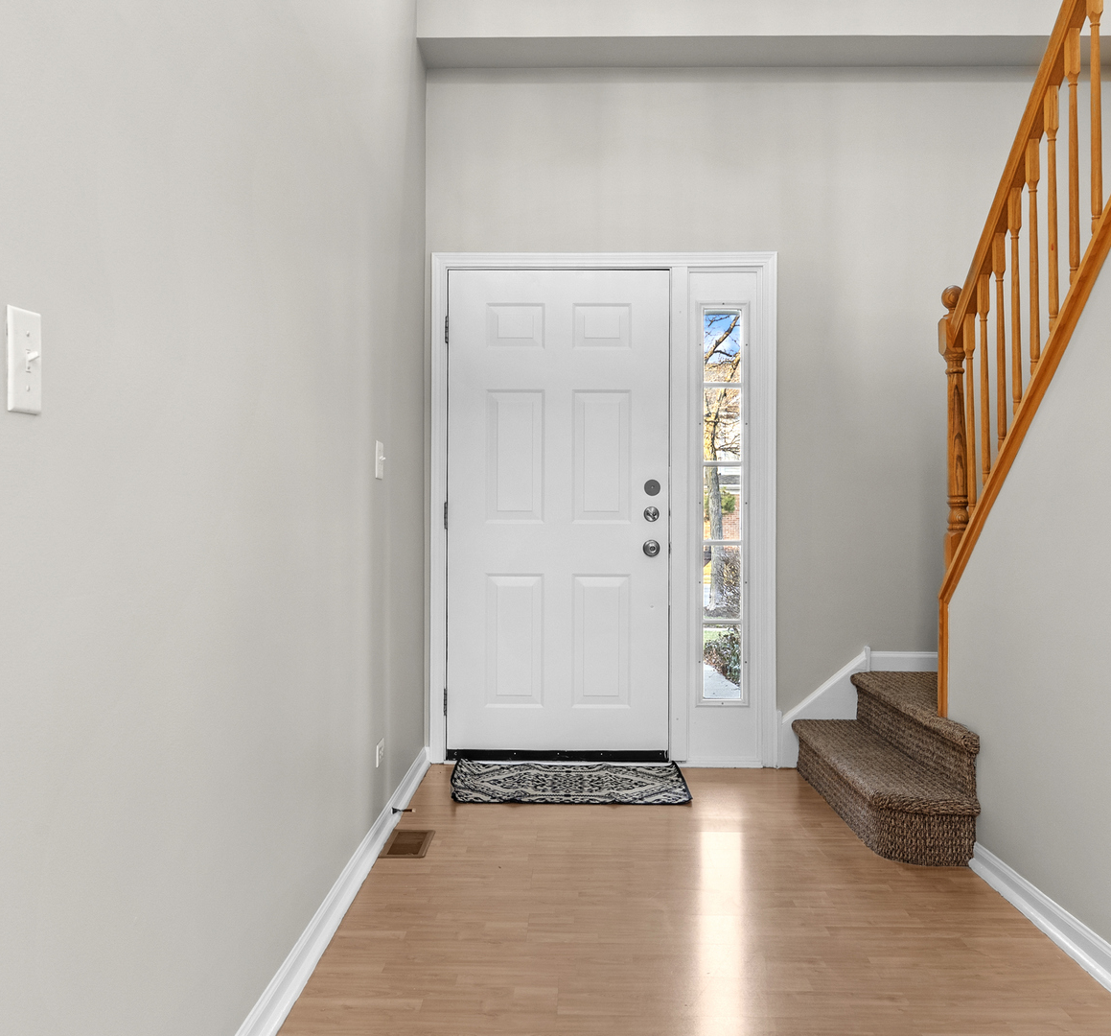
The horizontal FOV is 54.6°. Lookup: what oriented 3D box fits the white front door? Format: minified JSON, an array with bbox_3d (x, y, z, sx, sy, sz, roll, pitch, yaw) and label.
[{"bbox_3d":[0.015,-0.016,4.479,0.914,2.010,0.045,0,1,1],"label":"white front door"}]

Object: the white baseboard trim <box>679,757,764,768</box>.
[{"bbox_3d":[0.682,1.010,4.450,0.355,0.050,0.018,0,1,1],"label":"white baseboard trim"}]

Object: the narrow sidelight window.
[{"bbox_3d":[0.690,-0.047,4.458,0.180,1.630,0.040,0,1,1],"label":"narrow sidelight window"}]

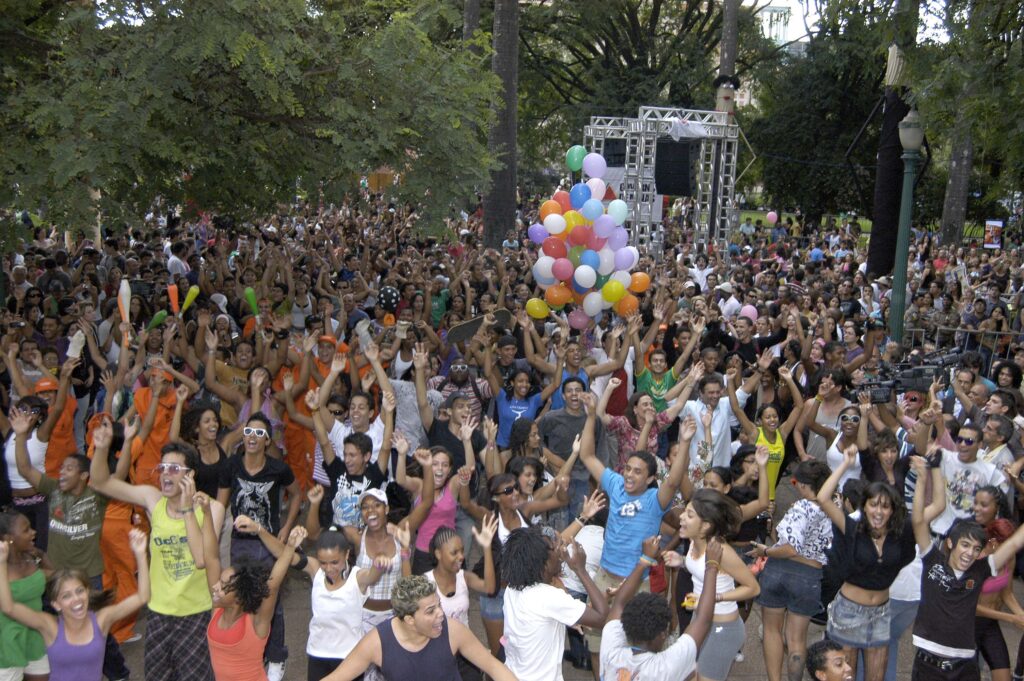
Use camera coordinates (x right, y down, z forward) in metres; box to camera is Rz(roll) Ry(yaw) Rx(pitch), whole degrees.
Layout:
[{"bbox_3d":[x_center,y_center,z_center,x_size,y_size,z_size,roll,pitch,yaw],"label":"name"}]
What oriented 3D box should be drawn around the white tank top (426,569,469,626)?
[{"bbox_3d":[-0.312,1.345,4.950,0.360,0.540,0.240,-1,11,-14],"label":"white tank top"}]

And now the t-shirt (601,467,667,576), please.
[{"bbox_3d":[0.695,1.041,5.850,0.400,0.610,0.260,10,10,14],"label":"t-shirt"}]

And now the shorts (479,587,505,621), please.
[{"bbox_3d":[-0.031,1.450,5.750,0.350,0.280,0.260,-2,11,-22],"label":"shorts"}]

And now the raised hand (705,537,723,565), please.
[{"bbox_3d":[0.827,0.862,4.200,0.085,0.120,0.080,4,10,0],"label":"raised hand"}]

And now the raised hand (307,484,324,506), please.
[{"bbox_3d":[-1.037,0.818,5.400,0.090,0.115,0.085,1,10,-6],"label":"raised hand"}]

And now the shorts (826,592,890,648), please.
[{"bbox_3d":[1.831,1.483,5.400,0.340,0.290,0.250,2,10,-2],"label":"shorts"}]

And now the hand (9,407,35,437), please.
[{"bbox_3d":[-2.589,0.427,5.400,0.135,0.165,0.070,-10,11,-19],"label":"hand"}]

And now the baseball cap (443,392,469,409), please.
[{"bbox_3d":[-0.398,0.429,7.200,0.175,0.125,0.240,-6,11,-26],"label":"baseball cap"}]

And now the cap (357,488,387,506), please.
[{"bbox_3d":[-0.731,0.834,5.400,0.170,0.130,0.240,-4,6,3],"label":"cap"}]

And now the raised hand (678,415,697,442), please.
[{"bbox_3d":[0.892,0.447,5.200,0.095,0.150,0.075,7,11,11],"label":"raised hand"}]

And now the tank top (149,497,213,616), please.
[{"bbox_3d":[-1.750,1.140,5.400,0.360,0.650,0.260,0,10,-9],"label":"tank top"}]

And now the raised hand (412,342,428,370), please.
[{"bbox_3d":[-0.563,0.099,6.300,0.100,0.175,0.060,-2,10,-6],"label":"raised hand"}]

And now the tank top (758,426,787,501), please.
[{"bbox_3d":[1.996,0.950,7.900,0.290,0.570,0.210,2,10,5],"label":"tank top"}]

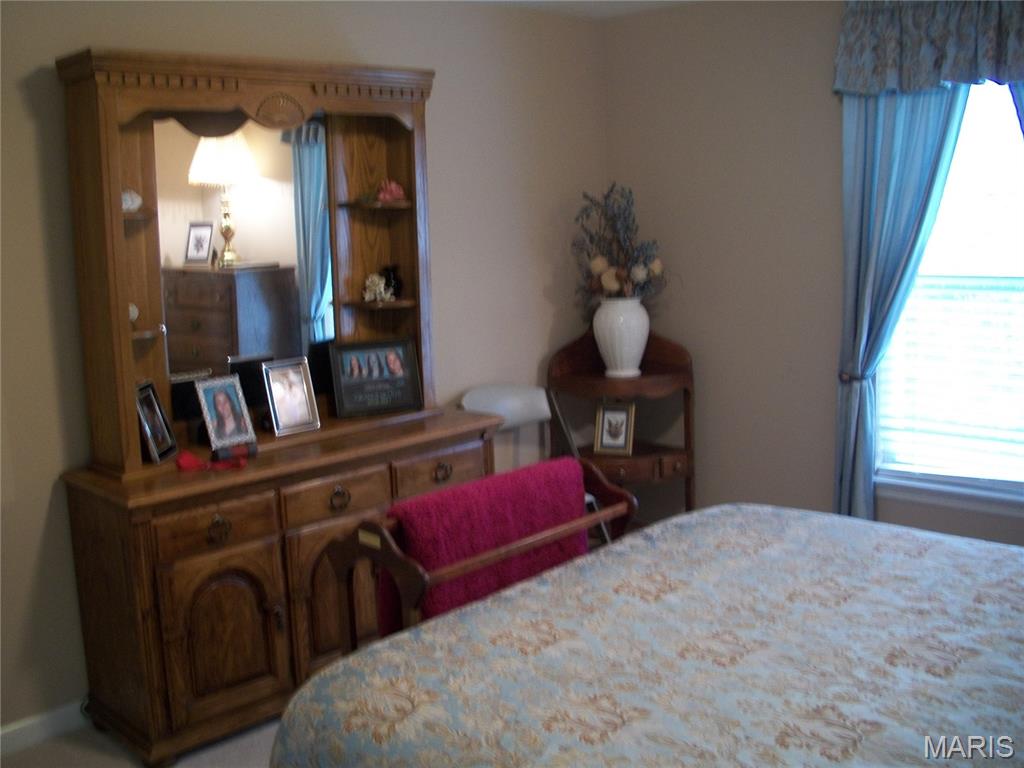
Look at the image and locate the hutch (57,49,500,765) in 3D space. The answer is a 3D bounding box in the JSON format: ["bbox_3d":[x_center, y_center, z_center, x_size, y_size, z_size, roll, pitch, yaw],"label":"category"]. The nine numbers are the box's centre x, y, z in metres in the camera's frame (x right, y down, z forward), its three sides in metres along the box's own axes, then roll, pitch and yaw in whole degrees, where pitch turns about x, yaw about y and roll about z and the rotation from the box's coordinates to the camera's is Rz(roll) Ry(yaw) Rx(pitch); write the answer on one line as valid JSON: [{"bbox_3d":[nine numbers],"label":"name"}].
[{"bbox_3d":[-0.730,-0.010,3.496,1.423,2.072,0.473,-12,13,-42],"label":"hutch"}]

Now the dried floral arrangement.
[{"bbox_3d":[0.466,-0.595,4.624,0.424,0.606,0.355,-2,10,2],"label":"dried floral arrangement"}]

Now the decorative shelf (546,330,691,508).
[{"bbox_3d":[0.507,0.252,4.869,0.660,0.985,0.394,-2,10,2],"label":"decorative shelf"}]

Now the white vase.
[{"bbox_3d":[0.487,-0.212,4.692,0.258,0.369,0.258,-2,10,2],"label":"white vase"}]

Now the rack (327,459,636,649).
[{"bbox_3d":[-0.046,0.689,3.038,0.837,0.788,0.448,-12,13,-42],"label":"rack"}]

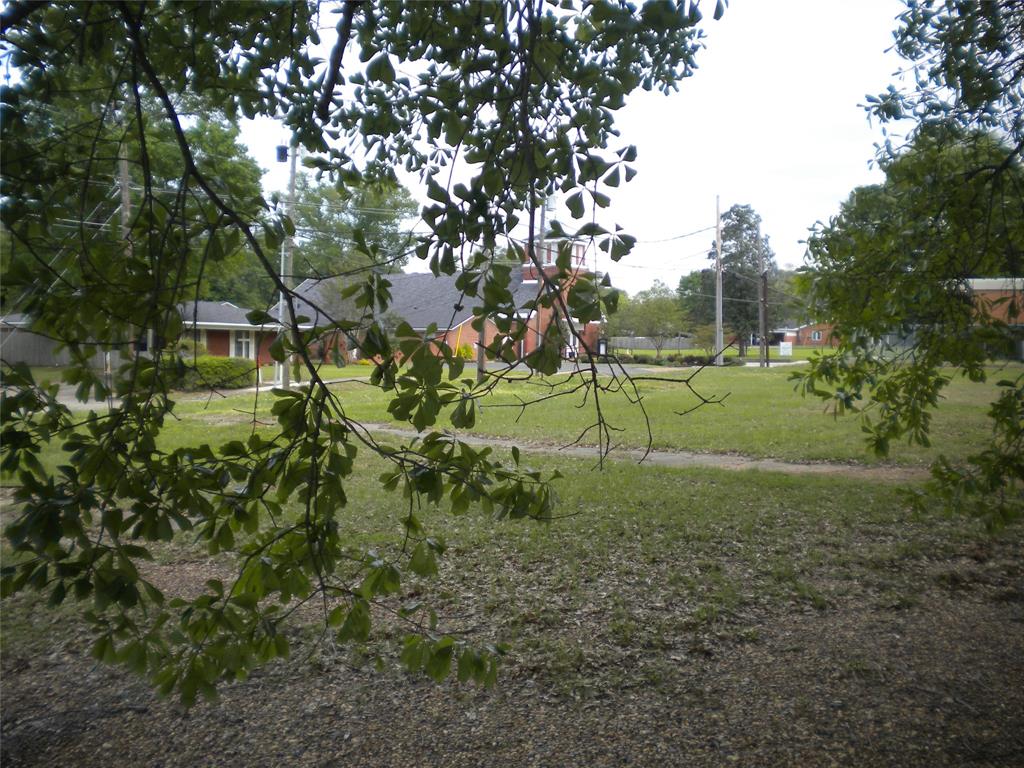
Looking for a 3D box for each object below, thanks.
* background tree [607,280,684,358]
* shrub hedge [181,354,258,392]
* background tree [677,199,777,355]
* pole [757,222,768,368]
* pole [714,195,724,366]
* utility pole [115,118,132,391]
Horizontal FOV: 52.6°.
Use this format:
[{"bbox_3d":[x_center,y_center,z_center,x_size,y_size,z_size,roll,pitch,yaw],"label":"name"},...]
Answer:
[{"bbox_3d":[11.715,-5.654,90.857,6.900,6.830,6.700,0,2,0],"label":"background tree"},{"bbox_3d":[-10.517,-0.428,36.975,2.700,1.210,1.600,-1,3,-21],"label":"shrub hedge"},{"bbox_3d":[20.749,-10.087,99.692,9.300,14.680,9.000,0,2,0],"label":"background tree"},{"bbox_3d":[15.107,-5.371,62.815,0.320,8.810,0.320,-2,2,0],"label":"pole"},{"bbox_3d":[12.760,-6.357,63.778,0.340,10.560,0.340,-1,2,0],"label":"pole"},{"bbox_3d":[-13.532,-4.514,36.301,0.300,9.500,0.300,-1,2,0],"label":"utility pole"}]

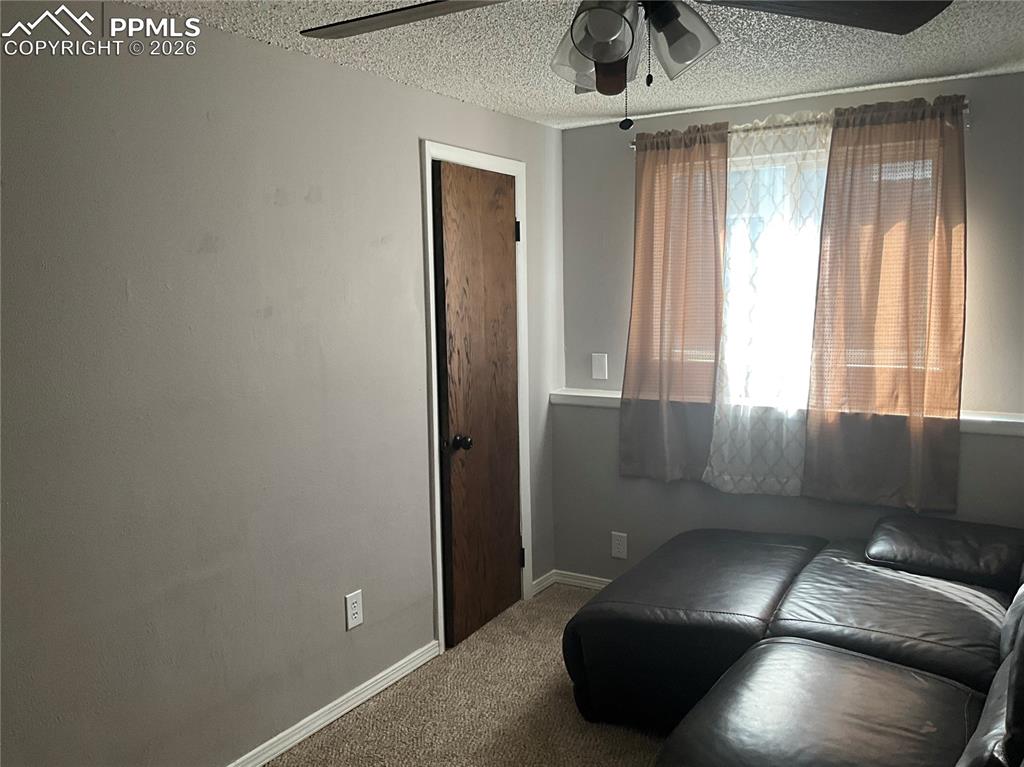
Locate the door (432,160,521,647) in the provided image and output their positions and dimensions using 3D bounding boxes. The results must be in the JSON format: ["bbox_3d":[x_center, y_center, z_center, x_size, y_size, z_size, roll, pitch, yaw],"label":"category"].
[{"bbox_3d":[-0.138,0.085,3.782,0.045,2.010,0.615,3,8,29],"label":"door"}]

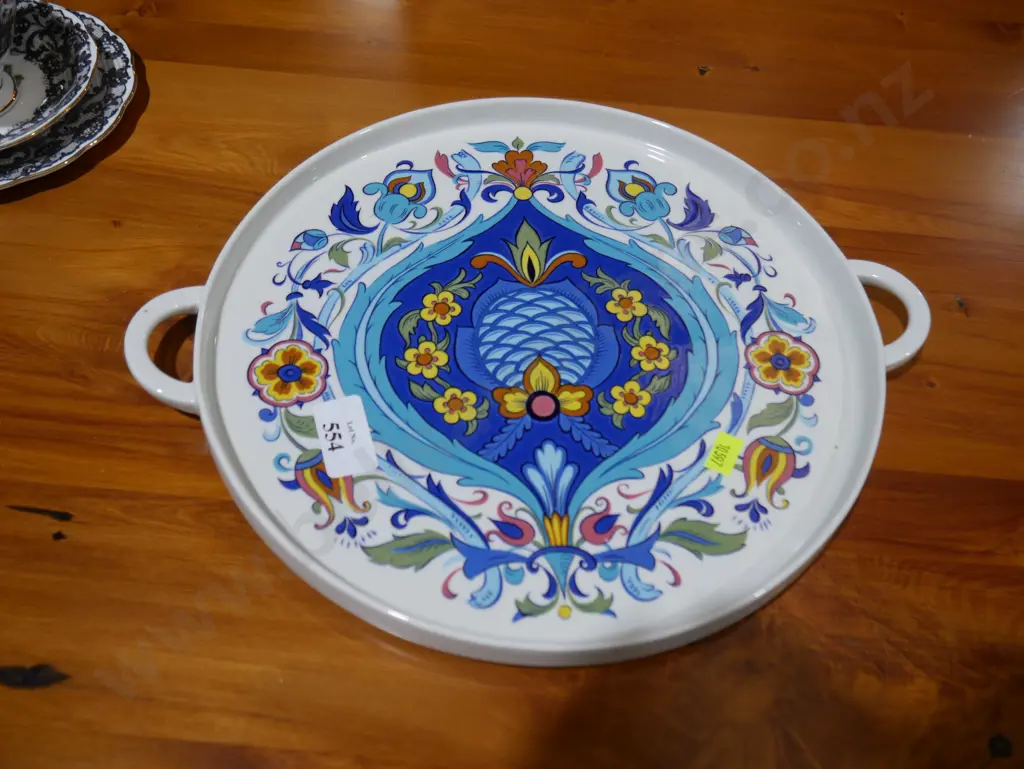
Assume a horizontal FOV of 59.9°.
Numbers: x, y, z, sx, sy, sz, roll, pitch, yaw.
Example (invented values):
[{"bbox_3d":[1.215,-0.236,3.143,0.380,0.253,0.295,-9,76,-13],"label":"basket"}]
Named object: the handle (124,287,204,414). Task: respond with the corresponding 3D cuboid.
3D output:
[{"bbox_3d":[-0.158,-0.018,0.405,0.035,0.014,0.069,-4,56,-6],"label":"handle"}]

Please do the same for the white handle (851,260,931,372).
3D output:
[{"bbox_3d":[0.187,-0.037,0.440,0.035,0.014,0.069,-3,56,-5],"label":"white handle"}]

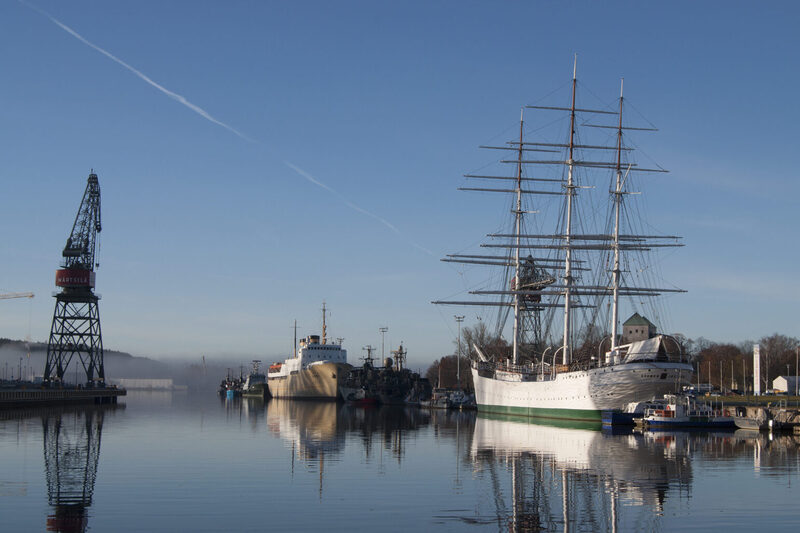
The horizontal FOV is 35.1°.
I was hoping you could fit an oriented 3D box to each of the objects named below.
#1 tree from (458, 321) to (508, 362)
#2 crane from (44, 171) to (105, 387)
[{"bbox_3d":[26.165,27.822,396.014,15.000,21.500,14.000,1,-5,0],"label":"tree"},{"bbox_3d":[-76.523,3.151,302.428,11.500,51.500,13.500,0,-5,6],"label":"crane"}]

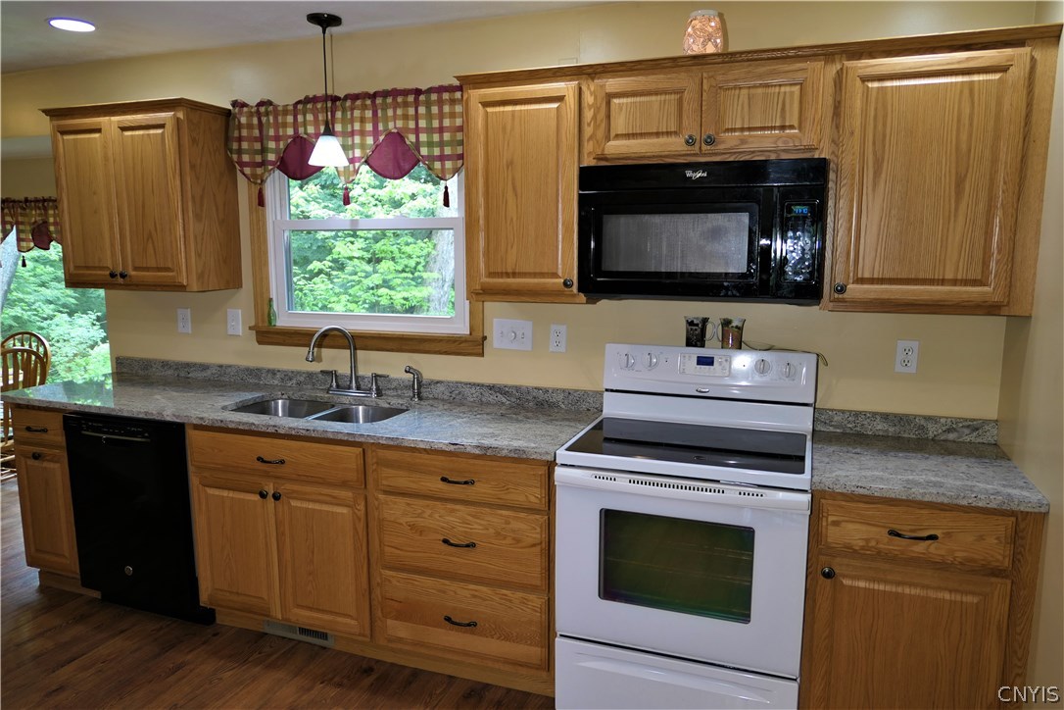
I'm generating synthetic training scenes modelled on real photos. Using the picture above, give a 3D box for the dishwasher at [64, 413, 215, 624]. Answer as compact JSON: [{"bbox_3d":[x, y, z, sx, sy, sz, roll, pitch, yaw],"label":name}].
[{"bbox_3d":[-1.509,0.645,3.126,0.610,0.875,0.615,3,9,18],"label":"dishwasher"}]

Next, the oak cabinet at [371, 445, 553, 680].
[{"bbox_3d":[-0.150,0.678,2.689,0.671,0.795,0.630,3,9,18],"label":"oak cabinet"}]

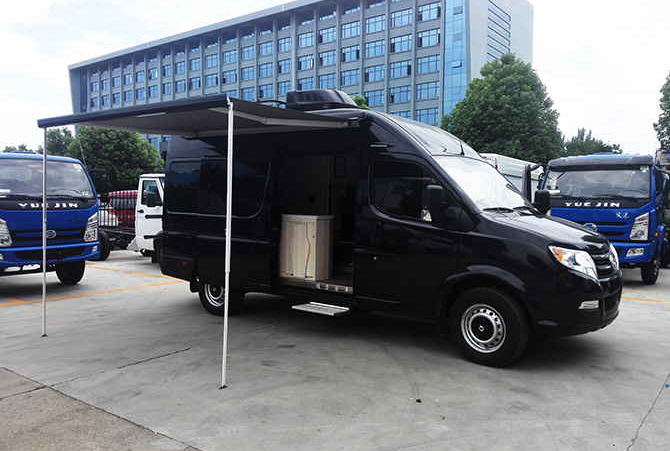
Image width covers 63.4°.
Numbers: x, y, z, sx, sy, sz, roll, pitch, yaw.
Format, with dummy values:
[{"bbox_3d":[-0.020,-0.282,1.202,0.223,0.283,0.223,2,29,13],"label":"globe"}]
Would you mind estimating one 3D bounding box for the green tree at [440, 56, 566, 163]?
[{"bbox_3d":[7.960,-4.052,26.226,5.851,8.502,5.851,0,3,0],"label":"green tree"}]

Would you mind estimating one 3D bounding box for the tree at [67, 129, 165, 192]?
[{"bbox_3d":[-14.663,-3.723,36.173,6.840,6.510,6.840,0,3,0],"label":"tree"}]

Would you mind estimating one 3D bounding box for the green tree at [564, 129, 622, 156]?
[{"bbox_3d":[20.086,-4.165,43.188,6.346,7.069,6.346,0,3,0],"label":"green tree"}]

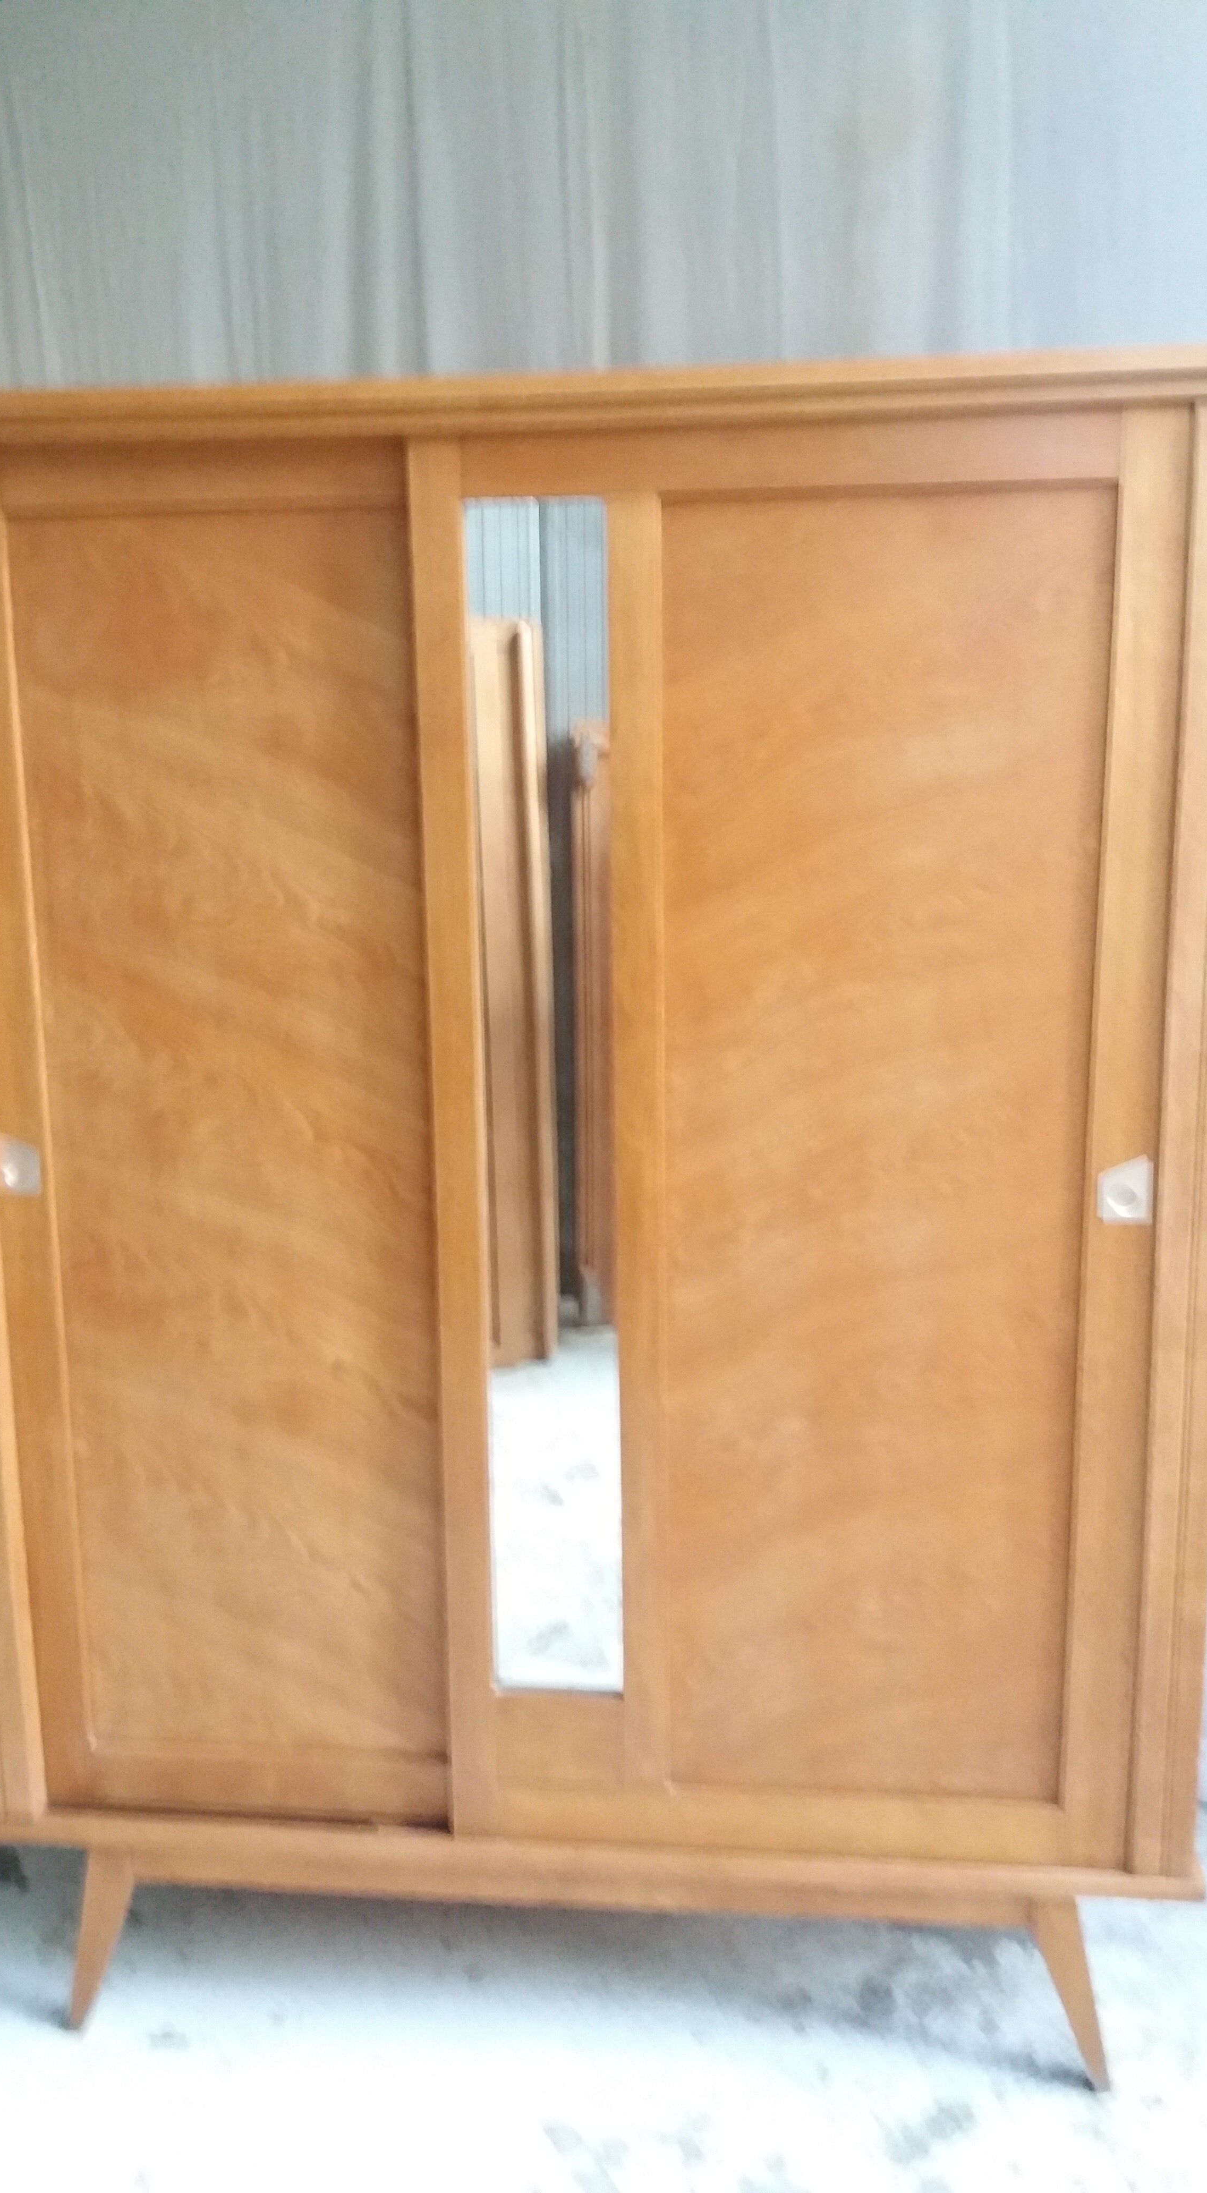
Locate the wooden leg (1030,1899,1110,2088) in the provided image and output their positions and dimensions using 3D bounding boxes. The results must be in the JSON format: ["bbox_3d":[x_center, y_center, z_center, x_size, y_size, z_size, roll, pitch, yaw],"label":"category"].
[{"bbox_3d":[0.506,0.955,1.933,0.089,0.241,0.055,0,11,6],"label":"wooden leg"}]

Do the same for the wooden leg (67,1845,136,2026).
[{"bbox_3d":[-0.572,0.951,2.046,0.089,0.241,0.055,0,11,6],"label":"wooden leg"}]

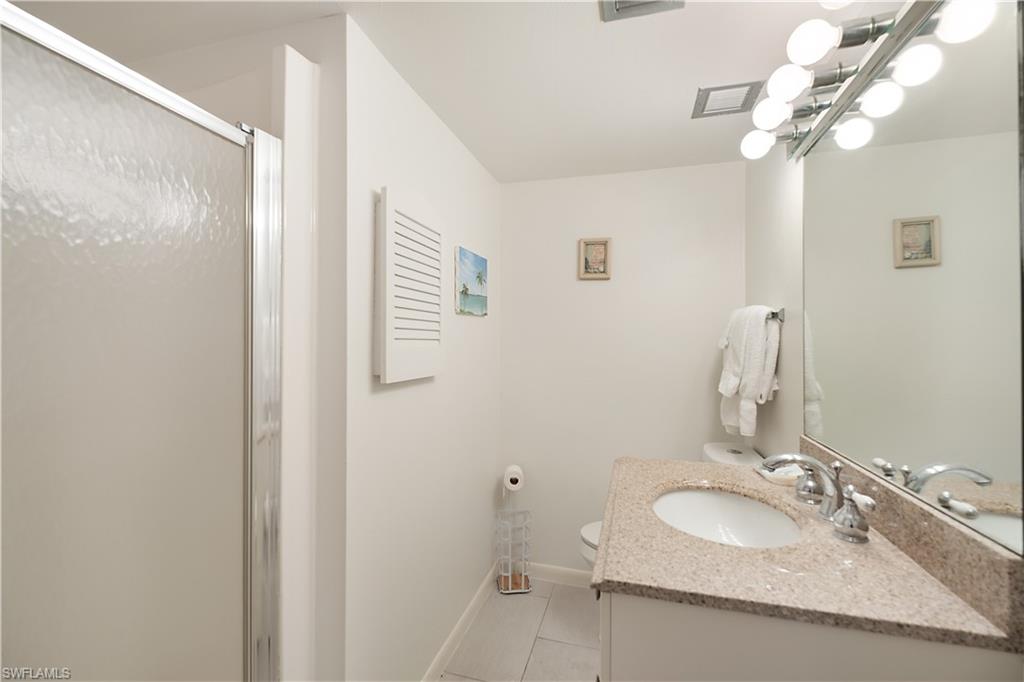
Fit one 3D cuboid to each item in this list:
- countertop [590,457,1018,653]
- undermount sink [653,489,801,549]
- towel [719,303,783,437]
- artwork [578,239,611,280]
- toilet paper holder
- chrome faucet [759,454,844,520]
[{"bbox_3d":[0.504,0.406,0.989,0.560,0.025,0.756,0,0,16],"label":"countertop"},{"bbox_3d":[0.495,0.479,1.008,0.330,0.150,0.415,0,0,16],"label":"undermount sink"},{"bbox_3d":[0.910,0.106,1.678,0.165,0.470,0.340,0,0,16],"label":"towel"},{"bbox_3d":[0.426,-0.423,2.211,0.160,0.222,0.020,0,0,16],"label":"artwork"},{"bbox_3d":[0.007,1.086,2.253,0.155,0.400,0.135,0,0,-10],"label":"toilet paper holder"},{"bbox_3d":[0.662,0.327,0.970,0.165,0.134,0.055,0,0,16],"label":"chrome faucet"}]

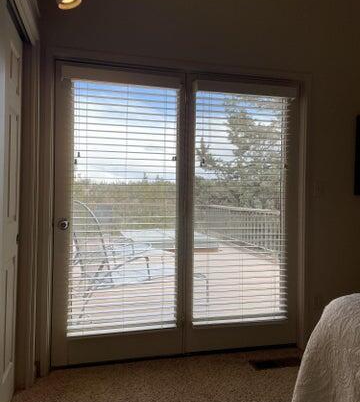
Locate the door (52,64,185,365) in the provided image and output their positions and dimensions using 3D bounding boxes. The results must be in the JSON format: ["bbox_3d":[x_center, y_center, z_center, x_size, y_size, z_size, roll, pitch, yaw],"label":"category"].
[{"bbox_3d":[-0.412,0.092,2.521,0.890,2.023,0.060,1,0,-13],"label":"door"}]

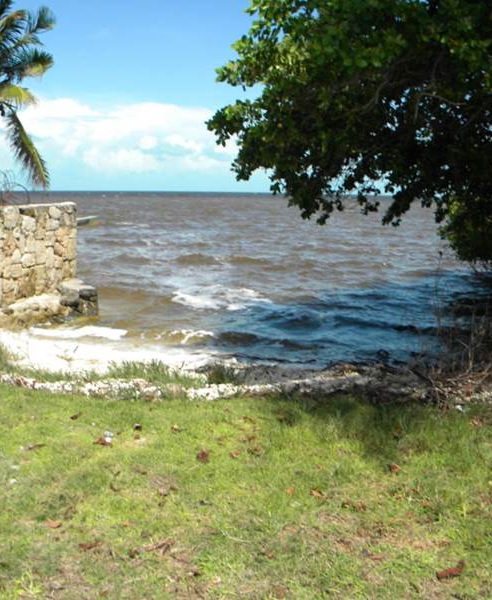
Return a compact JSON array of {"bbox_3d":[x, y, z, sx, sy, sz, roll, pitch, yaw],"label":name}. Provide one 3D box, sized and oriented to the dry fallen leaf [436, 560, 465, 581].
[{"bbox_3d":[0.881,1.166,2.789,0.130,0.035,0.055,-4,10,-25],"label":"dry fallen leaf"}]

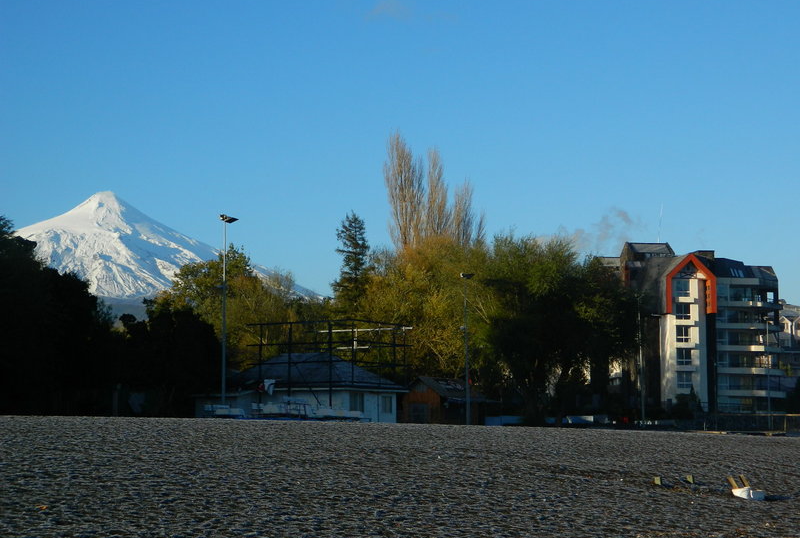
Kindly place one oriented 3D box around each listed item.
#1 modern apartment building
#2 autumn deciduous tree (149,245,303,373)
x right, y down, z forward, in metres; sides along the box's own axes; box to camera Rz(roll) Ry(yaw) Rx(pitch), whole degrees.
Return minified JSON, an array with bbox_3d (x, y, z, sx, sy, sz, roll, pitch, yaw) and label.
[{"bbox_3d":[35.613,7.337,193.000,17.600,20.000,17.000,0,-6,0],"label":"modern apartment building"},{"bbox_3d":[-15.317,5.407,142.848,13.200,15.700,12.500,0,-6,0],"label":"autumn deciduous tree"}]

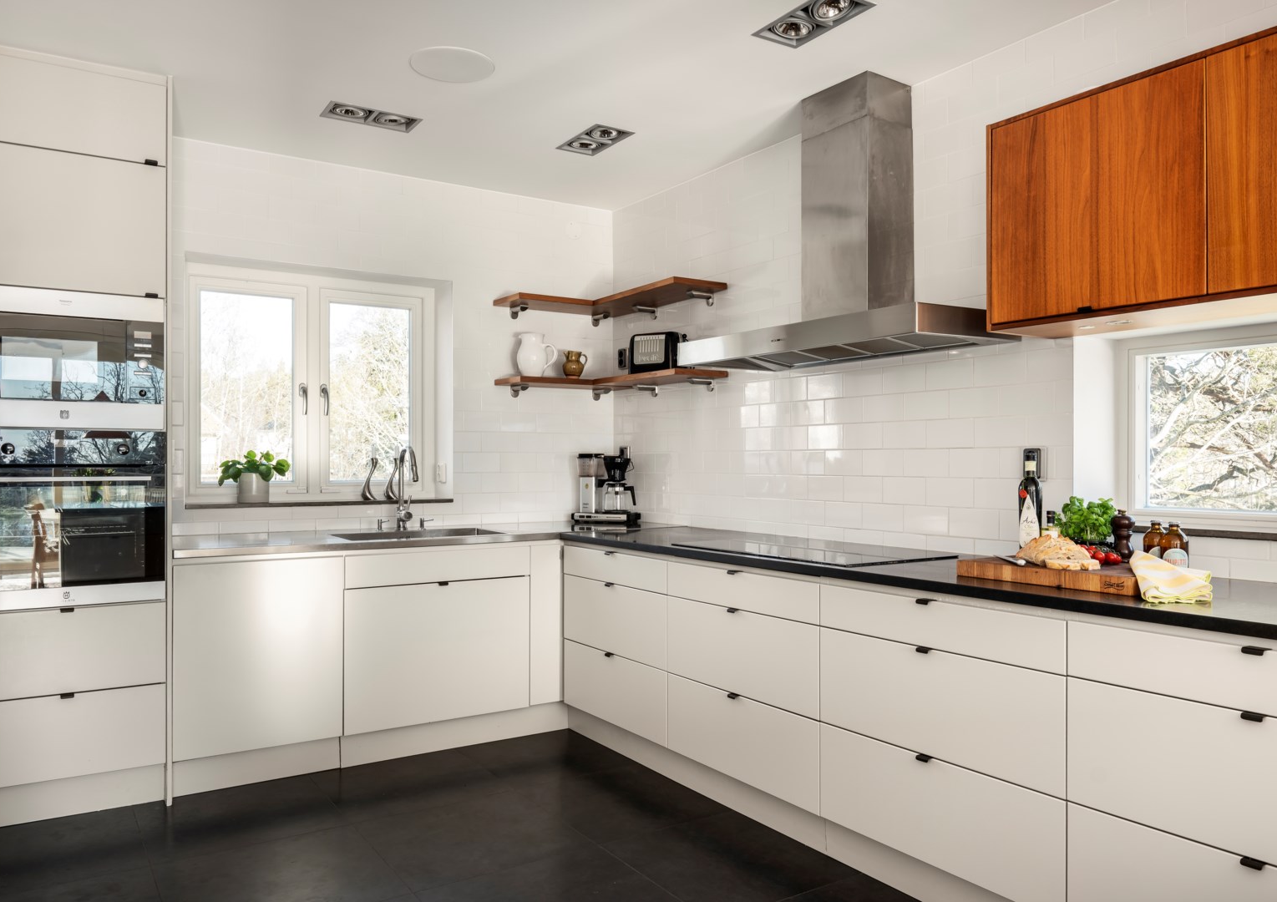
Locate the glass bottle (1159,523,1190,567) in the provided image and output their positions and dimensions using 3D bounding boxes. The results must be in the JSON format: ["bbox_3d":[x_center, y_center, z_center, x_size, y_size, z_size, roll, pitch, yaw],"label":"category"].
[{"bbox_3d":[1.388,0.264,2.341,0.073,0.157,0.073,0,-1,-34],"label":"glass bottle"}]

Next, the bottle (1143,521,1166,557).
[{"bbox_3d":[1.381,0.264,2.410,0.071,0.157,0.071,0,-1,11],"label":"bottle"}]

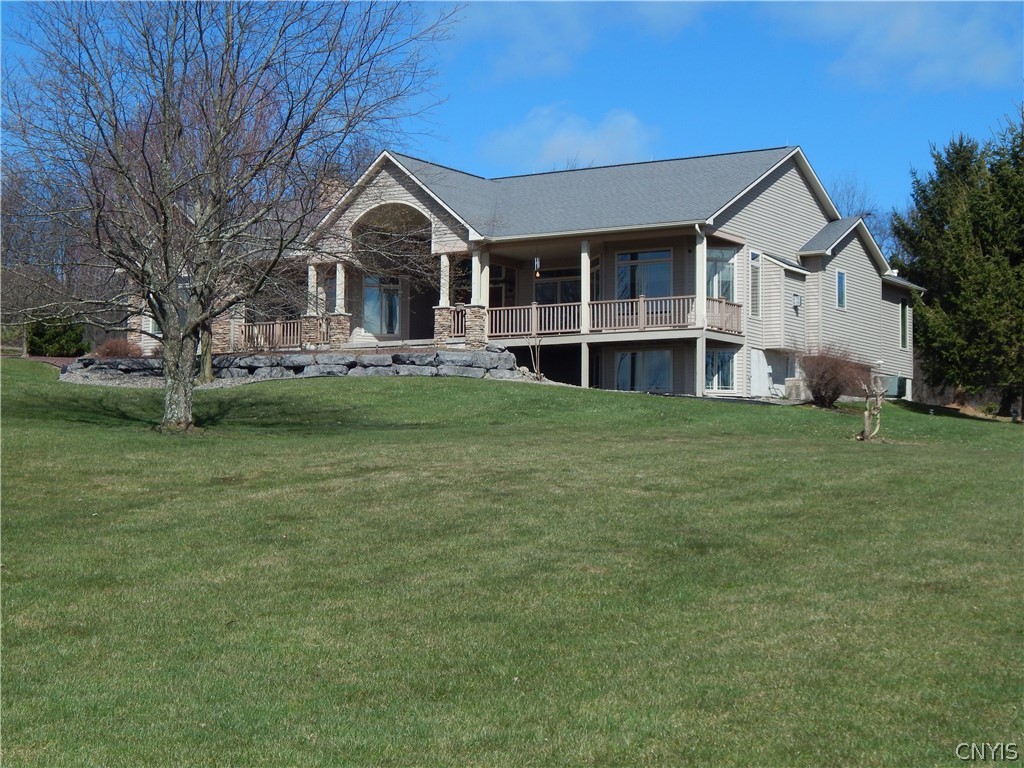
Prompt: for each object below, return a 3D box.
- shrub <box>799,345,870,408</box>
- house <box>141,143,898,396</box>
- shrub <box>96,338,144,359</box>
[{"bbox_3d":[9.300,-0.217,52.200,2.025,1.794,1.964,1,-4,0],"label":"shrub"},{"bbox_3d":[-0.152,-2.950,61.941,24.400,8.100,15.100,-2,-4,34],"label":"house"},{"bbox_3d":[-13.302,-1.200,61.000,1.623,0.676,1.460,-2,-4,34],"label":"shrub"}]

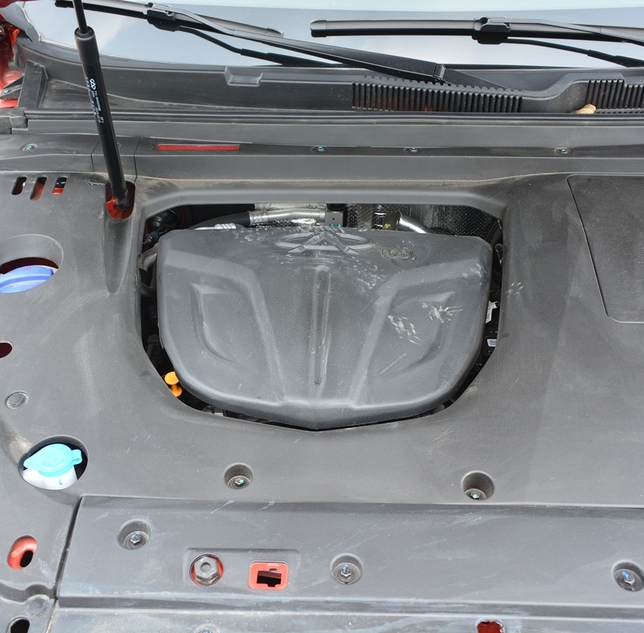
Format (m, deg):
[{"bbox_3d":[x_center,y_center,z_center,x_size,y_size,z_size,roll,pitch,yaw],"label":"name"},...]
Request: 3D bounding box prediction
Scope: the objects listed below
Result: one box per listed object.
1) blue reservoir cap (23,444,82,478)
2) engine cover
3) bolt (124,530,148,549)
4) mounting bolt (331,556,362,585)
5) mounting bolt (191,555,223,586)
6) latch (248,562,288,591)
[{"bbox_3d":[-0.300,0.162,0.974,0.063,0.024,0.045,-9,44,-10],"label":"blue reservoir cap"},{"bbox_3d":[0.004,0.026,1.146,0.445,0.090,0.345,1,45,0],"label":"engine cover"},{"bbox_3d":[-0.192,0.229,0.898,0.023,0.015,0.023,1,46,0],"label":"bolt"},{"bbox_3d":[0.025,0.257,0.876,0.027,0.016,0.027,1,46,0],"label":"mounting bolt"},{"bbox_3d":[-0.114,0.252,0.863,0.027,0.020,0.027,1,46,0],"label":"mounting bolt"},{"bbox_3d":[-0.054,0.260,0.870,0.039,0.018,0.031,1,46,0],"label":"latch"}]

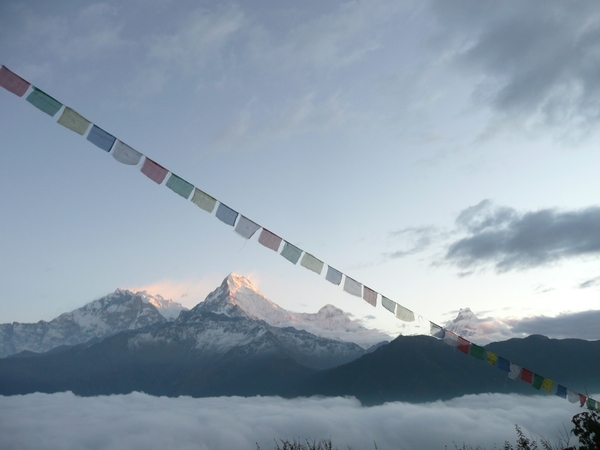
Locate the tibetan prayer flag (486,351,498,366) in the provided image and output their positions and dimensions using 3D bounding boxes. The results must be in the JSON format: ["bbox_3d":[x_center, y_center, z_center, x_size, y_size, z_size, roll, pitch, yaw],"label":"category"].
[{"bbox_3d":[2.505,1.743,6.356,0.228,0.149,0.020,29,-31,-24],"label":"tibetan prayer flag"}]

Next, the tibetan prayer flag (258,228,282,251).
[{"bbox_3d":[-0.304,0.153,4.937,0.240,0.158,0.020,31,-32,-23],"label":"tibetan prayer flag"}]

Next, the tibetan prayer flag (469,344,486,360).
[{"bbox_3d":[2.291,1.638,6.234,0.259,0.159,0.025,28,-33,-23],"label":"tibetan prayer flag"}]

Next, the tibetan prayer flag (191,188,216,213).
[{"bbox_3d":[-0.923,-0.236,4.639,0.235,0.151,0.020,33,-32,-21],"label":"tibetan prayer flag"}]

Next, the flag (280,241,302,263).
[{"bbox_3d":[-0.098,0.285,5.036,0.243,0.167,0.020,31,-32,-23],"label":"flag"}]

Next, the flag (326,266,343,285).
[{"bbox_3d":[0.365,0.549,5.269,0.217,0.155,0.020,30,-31,-23],"label":"flag"}]

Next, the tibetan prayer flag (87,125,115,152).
[{"bbox_3d":[-1.738,-0.758,4.248,0.226,0.157,0.020,33,-32,-21],"label":"tibetan prayer flag"}]

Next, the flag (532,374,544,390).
[{"bbox_3d":[3.318,2.192,6.758,0.234,0.159,0.025,27,-32,-24],"label":"flag"}]

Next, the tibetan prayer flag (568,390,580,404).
[{"bbox_3d":[3.988,2.514,7.079,0.244,0.159,0.025,26,-32,-24],"label":"tibetan prayer flag"}]

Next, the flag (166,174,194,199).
[{"bbox_3d":[-1.141,-0.368,4.615,0.247,0.169,0.025,33,-43,-21],"label":"flag"}]

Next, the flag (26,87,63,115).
[{"bbox_3d":[-2.186,-1.048,4.139,0.257,0.169,0.025,34,-43,-20],"label":"flag"}]

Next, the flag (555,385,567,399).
[{"bbox_3d":[3.767,2.399,6.972,0.225,0.159,0.025,26,-32,-24],"label":"flag"}]

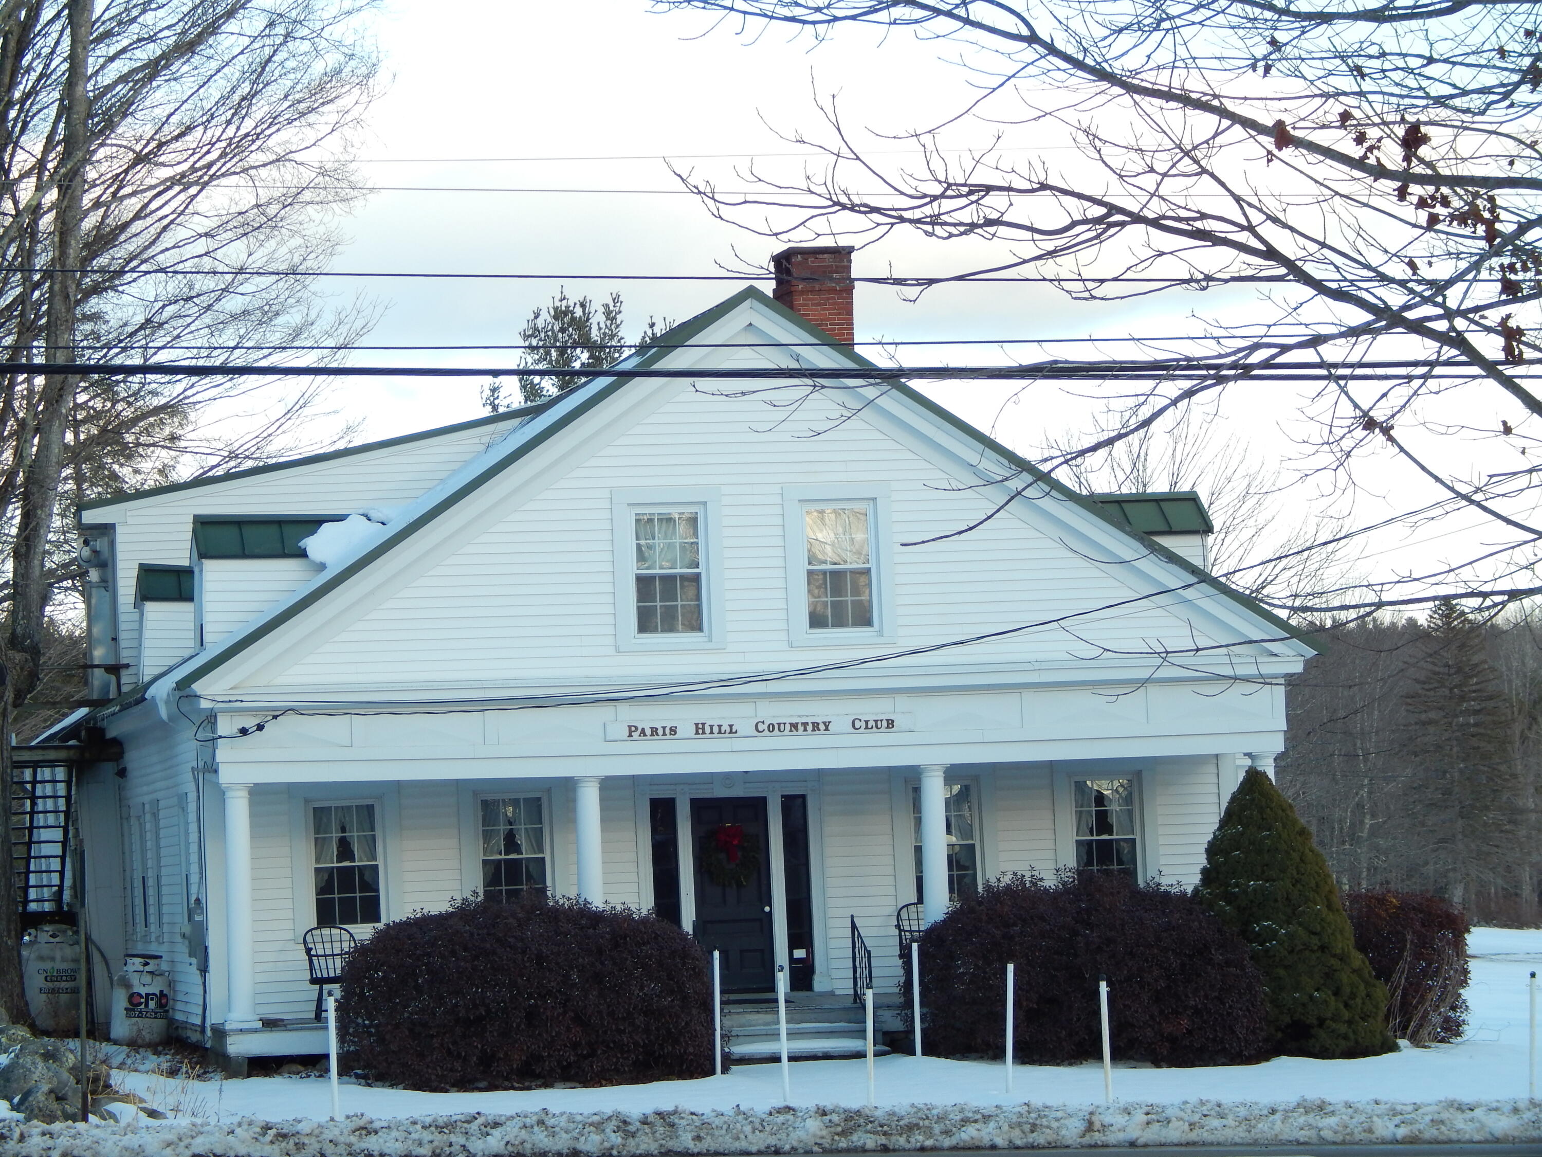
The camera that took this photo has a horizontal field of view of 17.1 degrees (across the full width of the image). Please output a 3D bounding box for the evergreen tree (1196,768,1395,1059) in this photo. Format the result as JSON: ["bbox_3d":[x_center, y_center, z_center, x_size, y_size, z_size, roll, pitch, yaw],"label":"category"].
[{"bbox_3d":[5.223,3.328,51.000,1.950,2.830,1.950,-2,-3,0],"label":"evergreen tree"}]

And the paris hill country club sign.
[{"bbox_3d":[-0.075,1.490,51.529,3.180,0.200,0.040,-2,-3,-12],"label":"paris hill country club sign"}]

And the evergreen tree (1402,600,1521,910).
[{"bbox_3d":[27.599,7.014,205.000,4.600,12.300,4.600,-2,-3,-12],"label":"evergreen tree"}]

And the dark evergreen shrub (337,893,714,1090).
[{"bbox_3d":[-2.338,3.955,49.100,3.600,1.850,2.500,-2,-3,-12],"label":"dark evergreen shrub"}]

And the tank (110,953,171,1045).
[{"bbox_3d":[-6.758,4.520,55.000,0.630,1.000,0.630,-1,-4,-23],"label":"tank"}]

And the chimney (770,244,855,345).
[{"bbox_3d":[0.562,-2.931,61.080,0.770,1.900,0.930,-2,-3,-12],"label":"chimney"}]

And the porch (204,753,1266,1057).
[{"bbox_3d":[-0.203,3.278,52.378,11.000,2.700,2.200,-2,-3,-12],"label":"porch"}]

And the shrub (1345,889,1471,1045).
[{"bbox_3d":[6.611,4.073,53.700,1.420,1.620,1.450,-2,-3,-12],"label":"shrub"}]

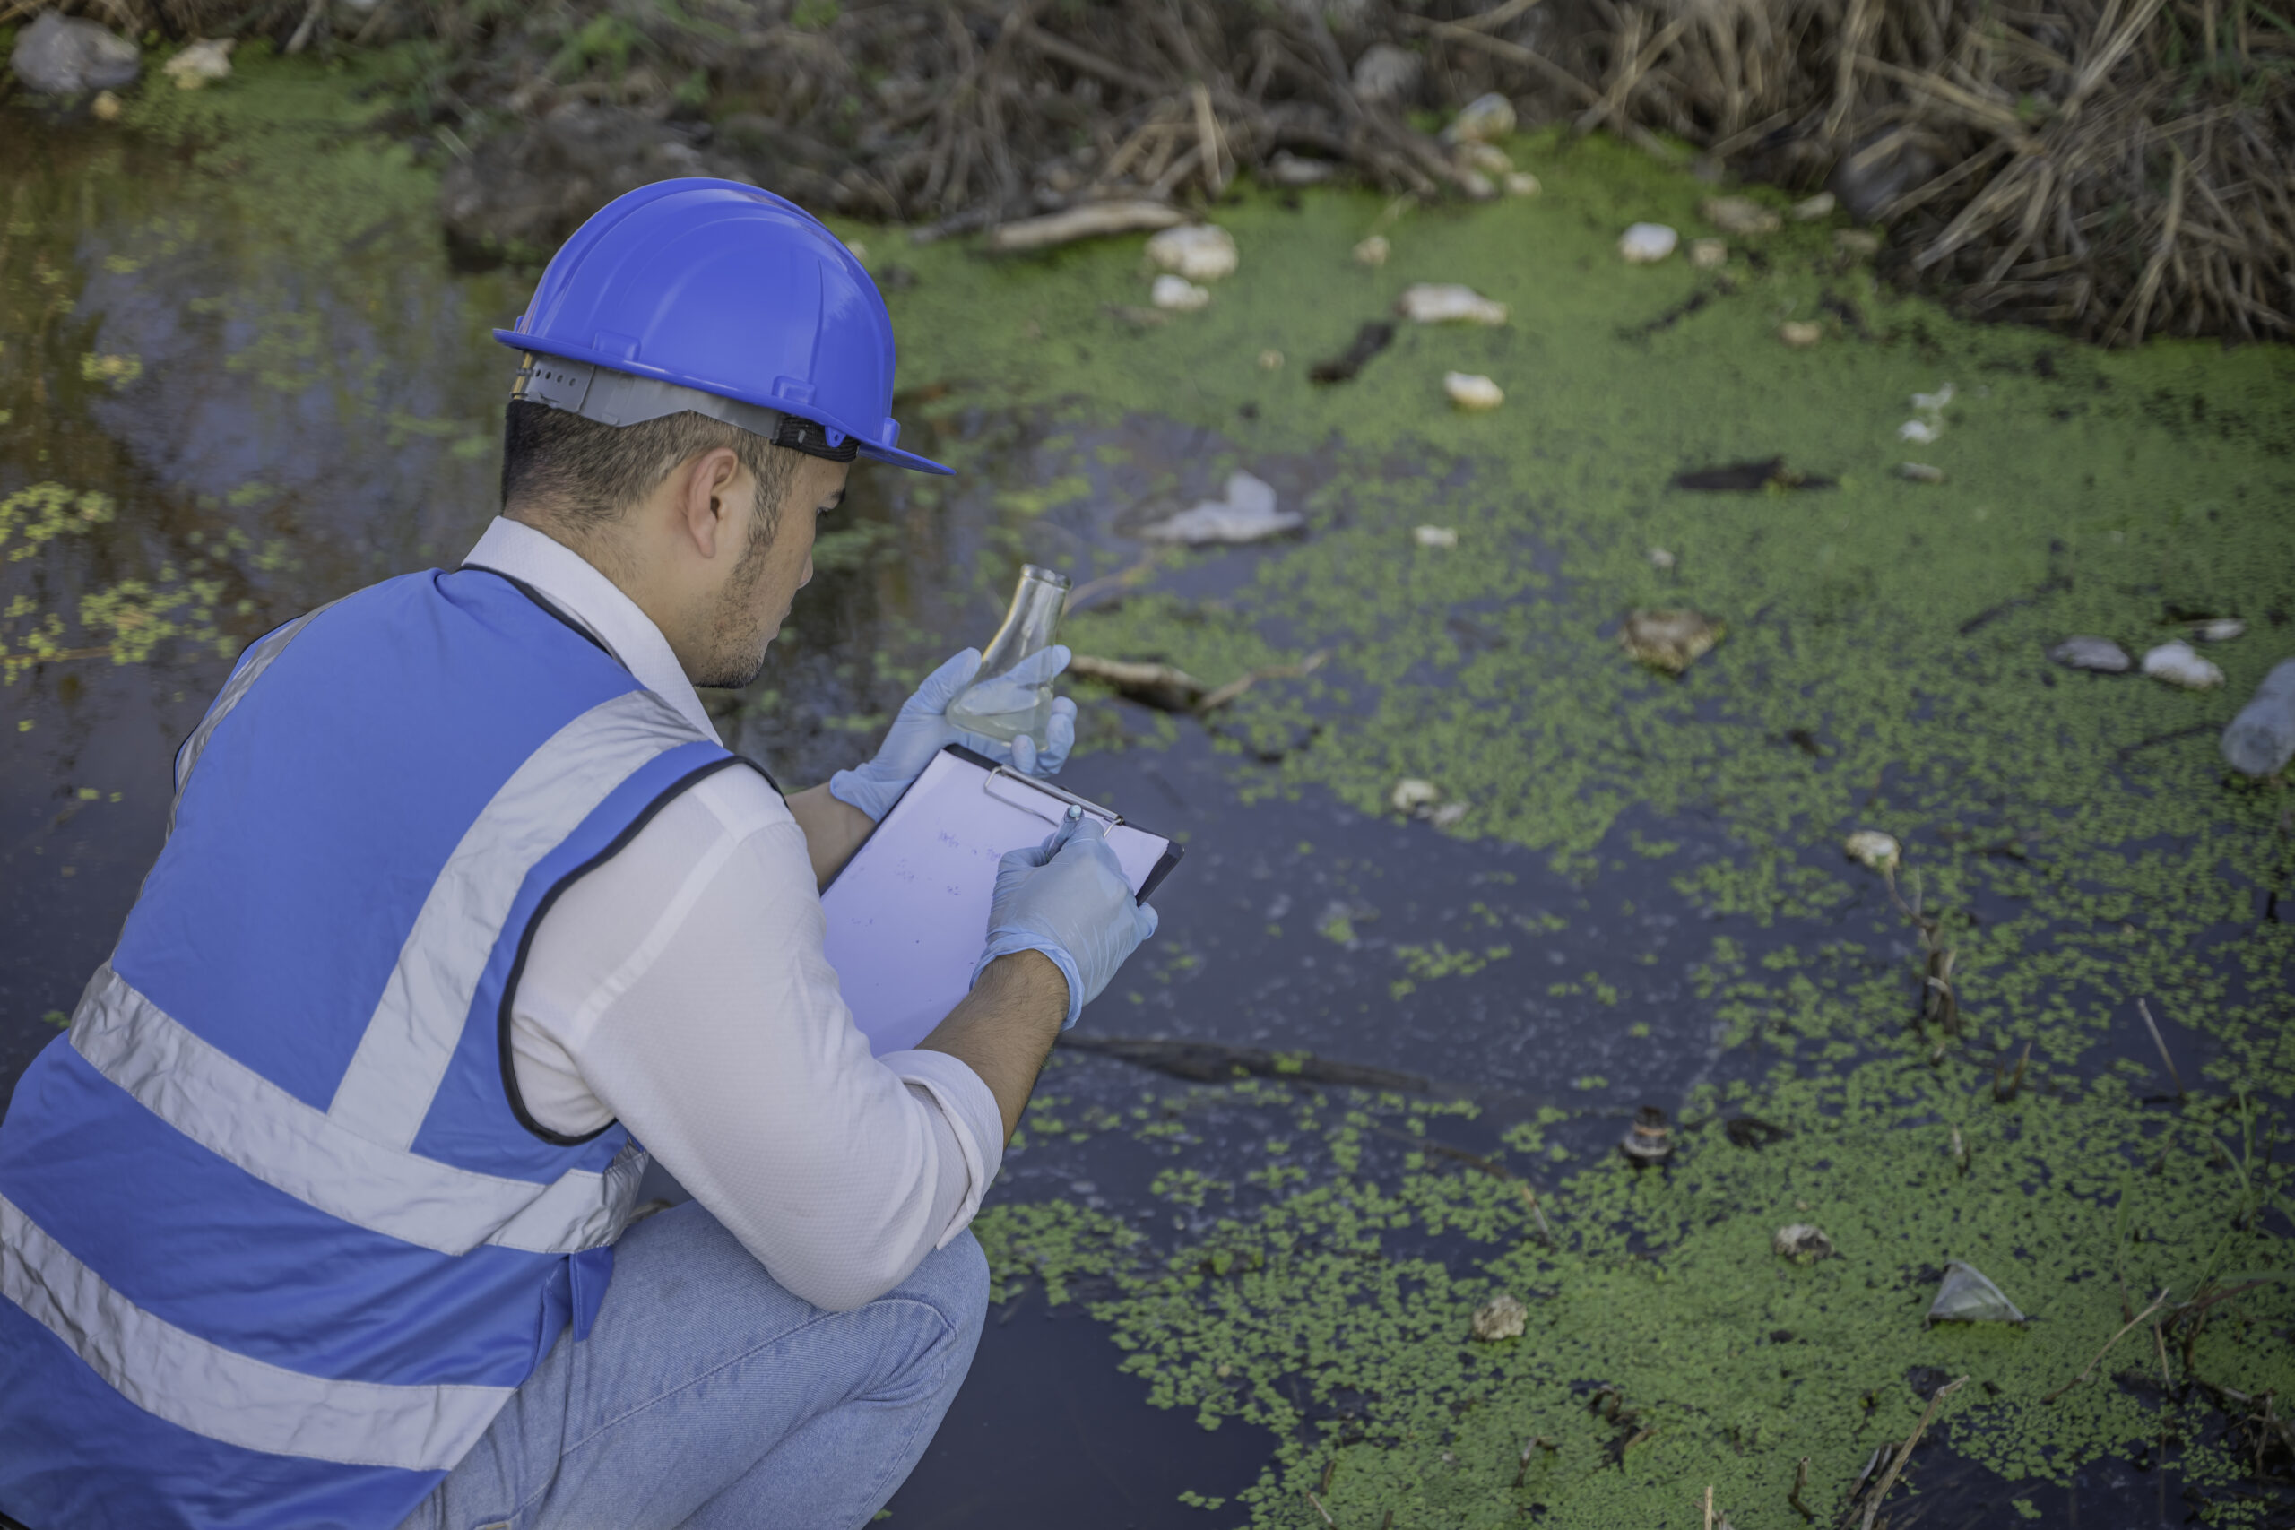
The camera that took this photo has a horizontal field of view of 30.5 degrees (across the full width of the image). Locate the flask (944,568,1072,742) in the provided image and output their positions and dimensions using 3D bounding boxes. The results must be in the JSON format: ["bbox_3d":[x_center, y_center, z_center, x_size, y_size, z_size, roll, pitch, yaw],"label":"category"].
[{"bbox_3d":[-0.082,-0.071,2.750,0.073,0.117,0.073,16,16,0],"label":"flask"}]

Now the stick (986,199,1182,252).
[{"bbox_3d":[-0.100,-0.873,6.800,0.320,0.045,0.065,-8,24,-18],"label":"stick"}]

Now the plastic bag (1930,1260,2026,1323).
[{"bbox_3d":[0.719,0.458,3.650,0.087,0.048,0.058,0,23,0],"label":"plastic bag"}]

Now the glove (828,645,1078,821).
[{"bbox_3d":[-0.126,-0.021,2.760,0.150,0.095,0.095,-27,34,-29],"label":"glove"}]

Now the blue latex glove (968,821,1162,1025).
[{"bbox_3d":[-0.050,0.096,2.570,0.098,0.085,0.130,13,44,27],"label":"blue latex glove"}]

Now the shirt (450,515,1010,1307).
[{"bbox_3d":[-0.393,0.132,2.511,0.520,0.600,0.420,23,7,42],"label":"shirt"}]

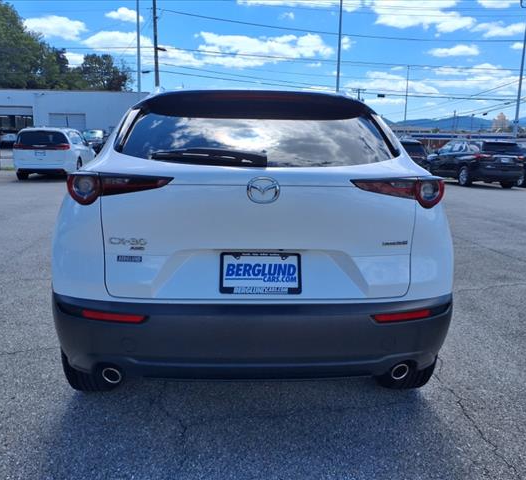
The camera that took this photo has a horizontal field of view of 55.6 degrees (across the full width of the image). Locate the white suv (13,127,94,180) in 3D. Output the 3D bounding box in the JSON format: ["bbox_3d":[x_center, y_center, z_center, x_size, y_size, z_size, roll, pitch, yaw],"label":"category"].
[{"bbox_3d":[-7.734,-3.382,19.270,2.000,1.770,5.120,0,11,-8],"label":"white suv"}]

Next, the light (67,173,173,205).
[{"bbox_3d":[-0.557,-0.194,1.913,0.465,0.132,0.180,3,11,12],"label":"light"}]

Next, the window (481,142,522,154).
[{"bbox_3d":[8.914,-3.420,18.657,1.500,0.460,0.120,0,-11,-9],"label":"window"}]

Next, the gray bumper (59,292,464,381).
[{"bbox_3d":[-0.021,0.363,2.080,1.740,0.345,0.420,0,11,-4],"label":"gray bumper"}]

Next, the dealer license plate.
[{"bbox_3d":[-0.008,0.132,1.923,0.313,0.161,0.020,0,-1,-4],"label":"dealer license plate"}]

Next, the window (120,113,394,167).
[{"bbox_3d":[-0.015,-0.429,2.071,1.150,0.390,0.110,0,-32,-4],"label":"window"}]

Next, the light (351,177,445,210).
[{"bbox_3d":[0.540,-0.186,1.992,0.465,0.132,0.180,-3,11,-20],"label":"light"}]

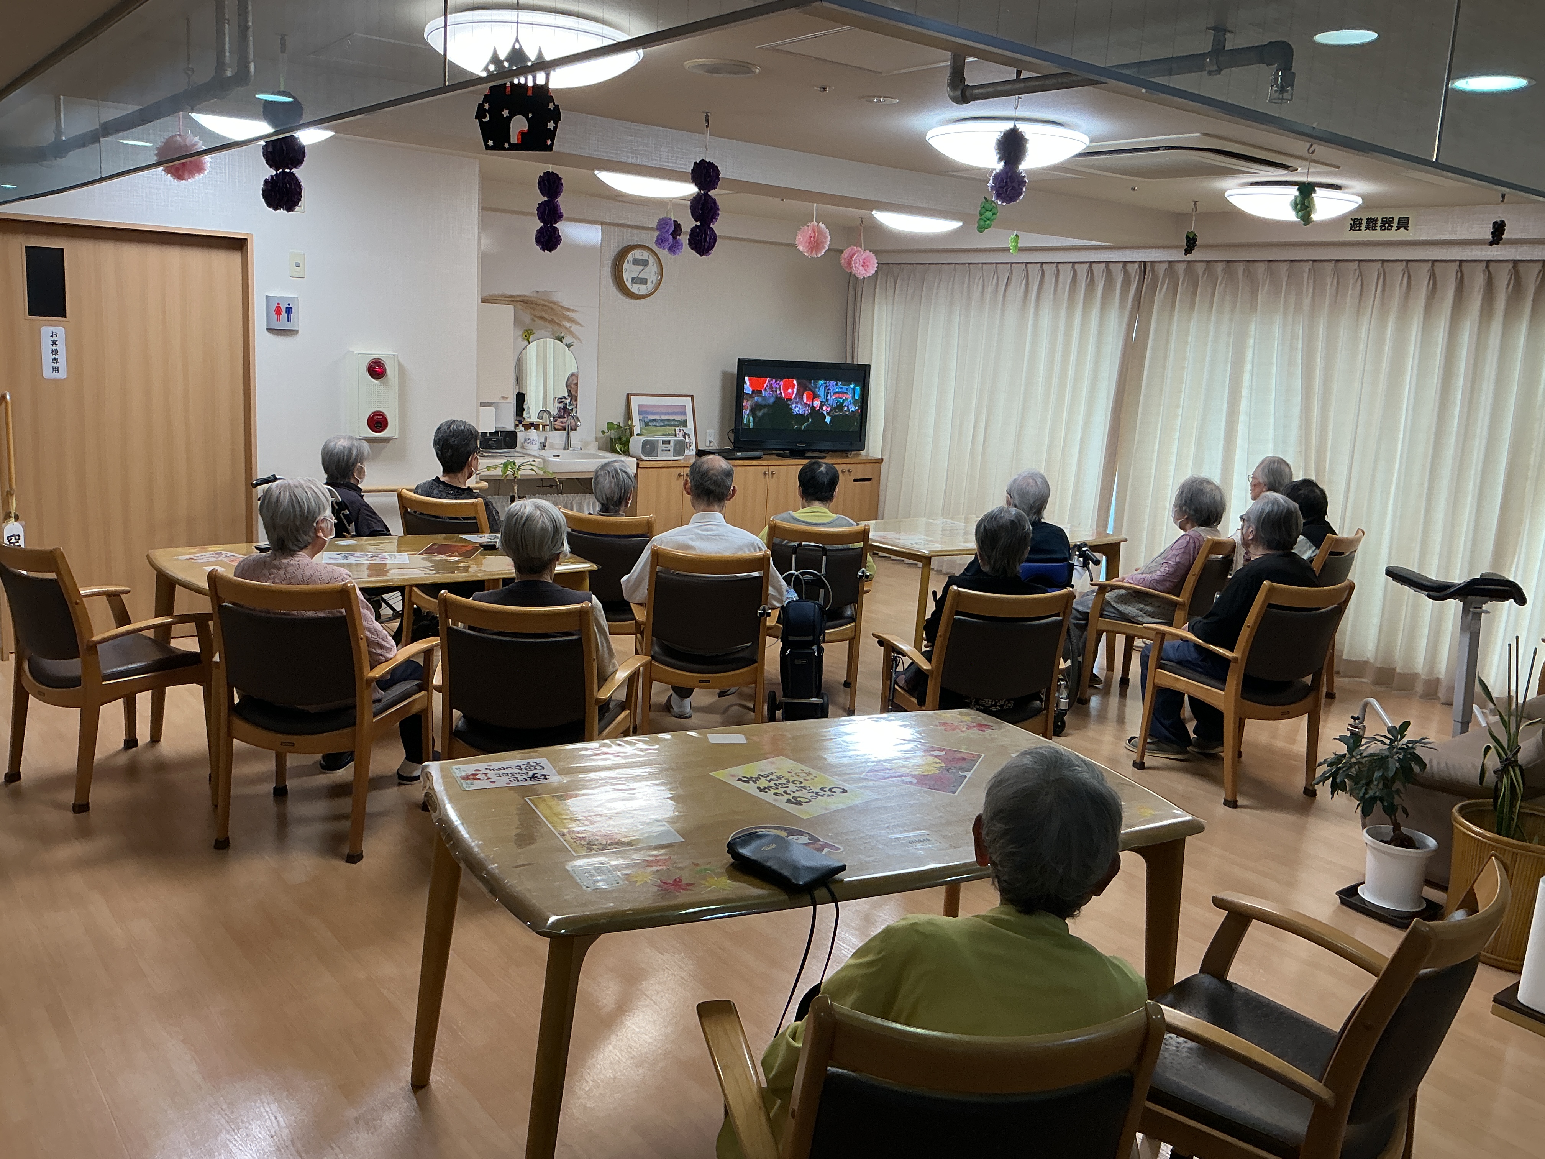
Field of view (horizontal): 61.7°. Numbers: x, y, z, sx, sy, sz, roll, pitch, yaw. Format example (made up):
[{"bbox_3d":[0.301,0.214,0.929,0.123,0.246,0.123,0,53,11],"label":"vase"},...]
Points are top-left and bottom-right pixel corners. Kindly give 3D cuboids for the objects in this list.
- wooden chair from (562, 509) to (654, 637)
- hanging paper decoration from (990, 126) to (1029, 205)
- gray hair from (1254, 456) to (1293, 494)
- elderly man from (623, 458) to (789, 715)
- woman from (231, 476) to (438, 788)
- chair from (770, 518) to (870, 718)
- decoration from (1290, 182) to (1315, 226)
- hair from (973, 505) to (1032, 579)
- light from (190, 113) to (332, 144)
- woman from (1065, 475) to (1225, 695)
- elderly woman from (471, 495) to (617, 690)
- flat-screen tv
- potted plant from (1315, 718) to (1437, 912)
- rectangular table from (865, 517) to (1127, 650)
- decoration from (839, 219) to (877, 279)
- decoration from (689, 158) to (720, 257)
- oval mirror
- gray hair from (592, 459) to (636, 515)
[{"bbox_3d":[-0.651,0.101,5.745,0.600,0.865,0.600,7,11,16],"label":"wooden chair"},{"bbox_3d":[0.773,-1.354,4.243,0.120,0.251,0.120,3,11,0],"label":"hanging paper decoration"},{"bbox_3d":[2.483,-0.510,6.400,0.170,0.210,0.190,-4,13,-36],"label":"gray hair"},{"bbox_3d":[-0.253,0.059,4.904,0.589,1.122,0.832,3,11,-4],"label":"elderly man"},{"bbox_3d":[-1.294,0.192,4.002,0.507,1.066,0.822,5,11,9],"label":"woman"},{"bbox_3d":[0.145,0.124,5.518,0.584,0.815,0.536,2,11,-7],"label":"chair"},{"bbox_3d":[1.976,-1.400,4.827,0.090,0.161,0.090,8,12,21],"label":"decoration"},{"bbox_3d":[0.776,-0.128,4.344,0.190,0.240,0.210,1,11,-12],"label":"hair"},{"bbox_3d":[-2.130,-1.891,5.389,0.610,0.140,0.610,-5,14,-38],"label":"light"},{"bbox_3d":[1.736,0.028,6.211,0.820,1.116,0.490,11,13,35],"label":"woman"},{"bbox_3d":[-0.667,0.279,4.033,0.470,1.110,0.680,4,11,4],"label":"elderly woman"},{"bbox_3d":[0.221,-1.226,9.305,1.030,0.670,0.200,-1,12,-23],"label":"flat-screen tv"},{"bbox_3d":[1.872,0.711,4.021,0.360,0.571,0.340,9,12,26],"label":"potted plant"},{"bbox_3d":[0.975,0.115,6.576,1.500,0.720,0.900,-5,14,-38],"label":"rectangular table"},{"bbox_3d":[0.593,-2.228,8.768,0.240,0.380,0.190,4,11,3],"label":"decoration"},{"bbox_3d":[-0.261,-1.410,4.907,0.114,0.362,0.114,3,11,0],"label":"decoration"},{"bbox_3d":[-1.435,-1.253,8.299,0.460,0.580,0.030,-5,14,-38],"label":"oval mirror"},{"bbox_3d":[-0.694,-0.406,5.660,0.188,0.230,0.205,8,12,24],"label":"gray hair"}]

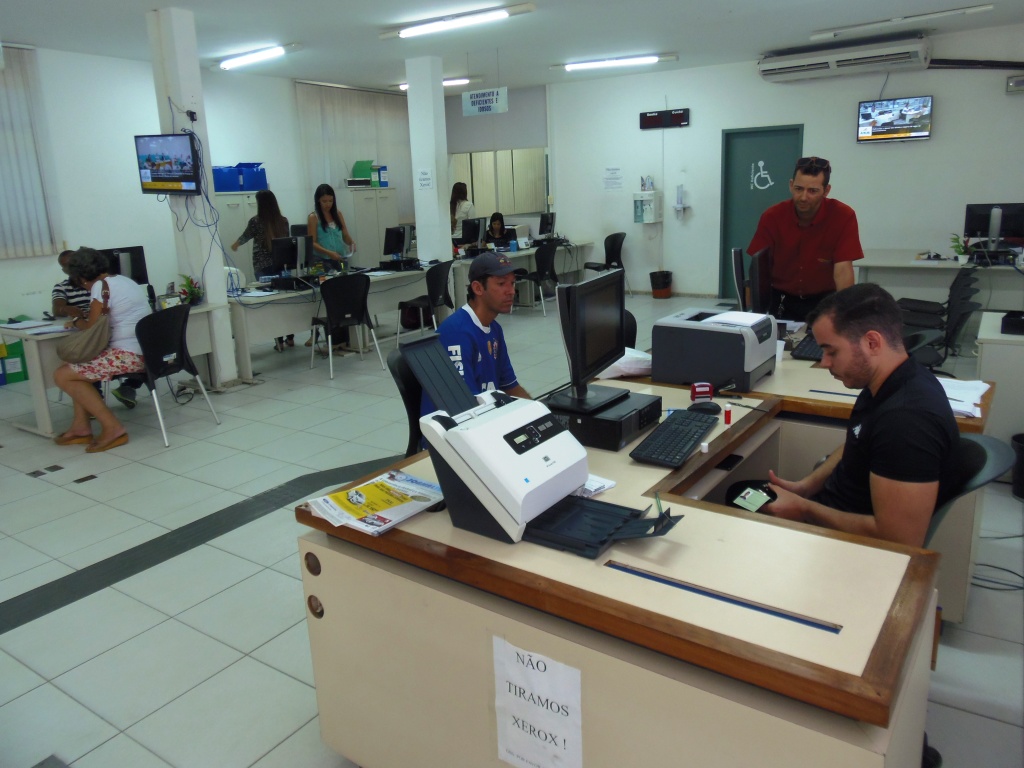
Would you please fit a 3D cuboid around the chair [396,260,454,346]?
[{"bbox_3d":[-0.839,-0.790,7.128,0.550,0.840,0.510,5,17,26],"label":"chair"}]

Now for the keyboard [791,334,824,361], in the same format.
[{"bbox_3d":[1.440,-0.187,3.356,0.150,0.030,0.450,7,17,29],"label":"keyboard"}]

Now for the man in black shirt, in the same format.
[{"bbox_3d":[0.797,0.356,1.910,0.700,1.240,0.520,4,15,20],"label":"man in black shirt"}]

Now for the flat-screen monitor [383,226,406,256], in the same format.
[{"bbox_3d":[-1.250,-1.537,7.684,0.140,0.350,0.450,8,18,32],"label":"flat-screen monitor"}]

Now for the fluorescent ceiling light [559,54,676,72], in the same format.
[{"bbox_3d":[1.262,-3.844,8.490,1.400,0.080,0.140,8,17,32],"label":"fluorescent ceiling light"}]

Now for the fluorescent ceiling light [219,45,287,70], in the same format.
[{"bbox_3d":[-2.802,-3.526,7.667,1.300,0.080,0.140,8,17,32],"label":"fluorescent ceiling light"}]

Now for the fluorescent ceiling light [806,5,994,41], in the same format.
[{"bbox_3d":[3.587,-3.367,6.637,1.542,0.070,0.090,11,19,39],"label":"fluorescent ceiling light"}]

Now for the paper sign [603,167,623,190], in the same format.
[{"bbox_3d":[1.416,-2.891,10.002,0.290,0.340,0.010,8,17,32],"label":"paper sign"}]

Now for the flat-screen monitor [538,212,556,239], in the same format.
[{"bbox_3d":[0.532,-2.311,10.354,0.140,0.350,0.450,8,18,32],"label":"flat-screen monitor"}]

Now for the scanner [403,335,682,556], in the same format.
[{"bbox_3d":[0.066,0.119,1.601,0.670,0.385,0.310,8,17,32],"label":"scanner"}]

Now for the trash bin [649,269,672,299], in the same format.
[{"bbox_3d":[2.129,-1.433,10.087,0.314,0.390,0.314,8,18,32],"label":"trash bin"}]

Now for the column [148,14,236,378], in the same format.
[{"bbox_3d":[-2.567,-1.436,5.763,0.300,2.954,0.220,8,18,32],"label":"column"}]

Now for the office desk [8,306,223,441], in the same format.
[{"bbox_3d":[-3.038,-0.177,5.614,0.711,0.741,1.522,8,18,32],"label":"office desk"}]

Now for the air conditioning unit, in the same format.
[{"bbox_3d":[3.600,-3.497,7.710,1.720,0.260,0.600,8,18,32],"label":"air conditioning unit"}]

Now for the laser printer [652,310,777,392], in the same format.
[{"bbox_3d":[0.822,-0.148,2.833,0.380,0.245,0.375,7,17,31],"label":"laser printer"}]

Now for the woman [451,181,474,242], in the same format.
[{"bbox_3d":[-0.666,-1.933,9.839,0.440,1.630,0.300,-9,16,-24],"label":"woman"}]

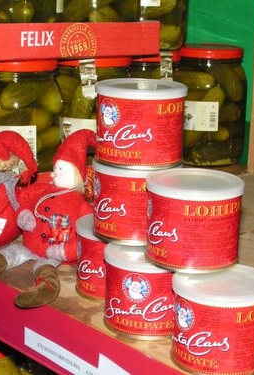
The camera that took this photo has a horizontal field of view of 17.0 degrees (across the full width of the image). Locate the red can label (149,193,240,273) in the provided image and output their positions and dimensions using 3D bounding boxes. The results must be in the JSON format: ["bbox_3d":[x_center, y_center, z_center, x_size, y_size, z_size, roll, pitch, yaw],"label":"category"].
[{"bbox_3d":[0.052,0.027,0.671,0.073,0.054,0.073,2,13,0],"label":"red can label"}]

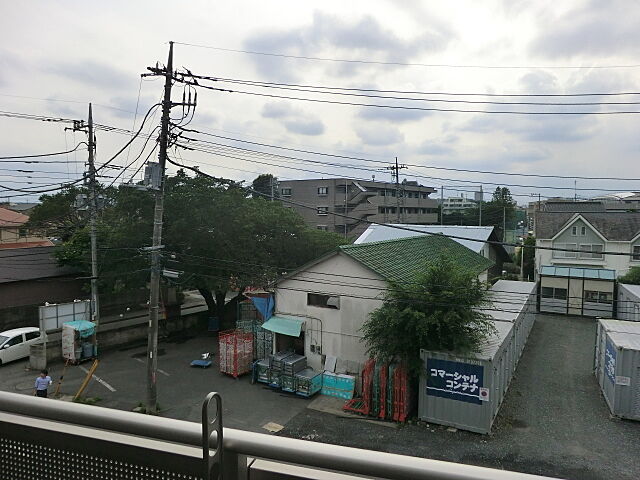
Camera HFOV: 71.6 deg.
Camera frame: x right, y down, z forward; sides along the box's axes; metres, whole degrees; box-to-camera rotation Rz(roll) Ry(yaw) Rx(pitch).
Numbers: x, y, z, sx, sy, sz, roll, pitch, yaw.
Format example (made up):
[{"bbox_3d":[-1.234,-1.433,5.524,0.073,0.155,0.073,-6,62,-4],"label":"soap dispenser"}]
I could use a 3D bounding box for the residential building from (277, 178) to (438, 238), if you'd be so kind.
[{"bbox_3d":[8.152,-3.448,77.728,12.100,12.200,30.800,2,5,38],"label":"residential building"}]

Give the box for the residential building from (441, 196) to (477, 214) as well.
[{"bbox_3d":[78.069,-15.885,250.476,20.000,16.151,11.000,0,3,9],"label":"residential building"}]

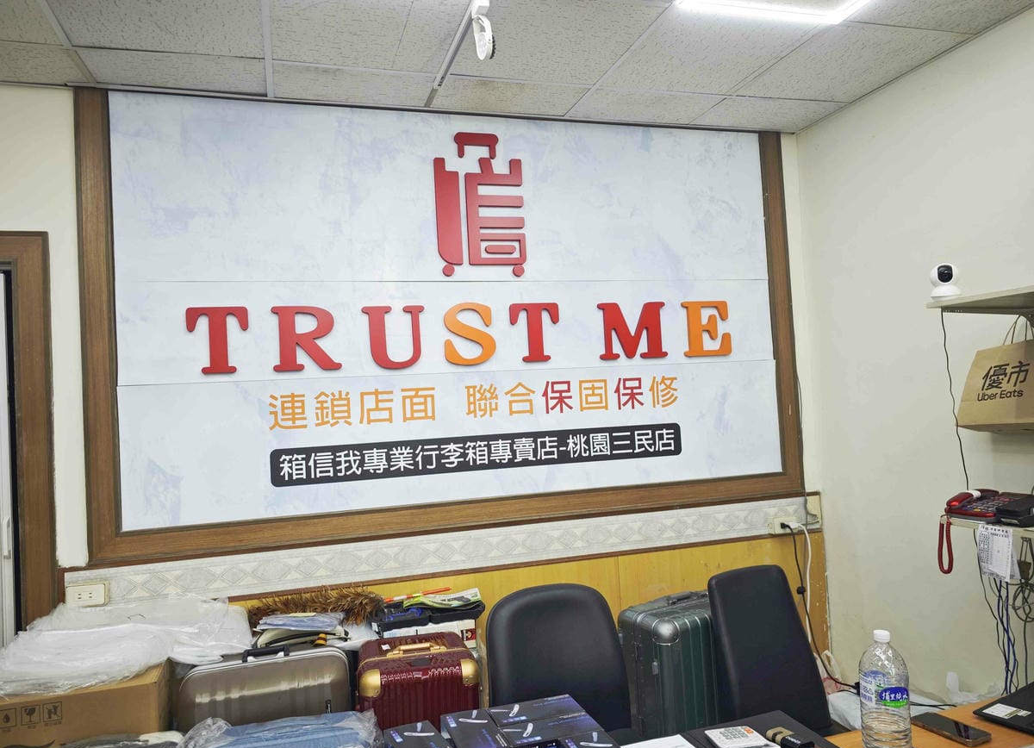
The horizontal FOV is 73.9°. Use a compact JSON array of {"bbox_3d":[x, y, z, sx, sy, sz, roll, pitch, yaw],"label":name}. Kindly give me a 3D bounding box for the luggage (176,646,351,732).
[{"bbox_3d":[-0.745,1.245,2.107,0.490,0.770,0.280,-2,-2,-16],"label":"luggage"}]

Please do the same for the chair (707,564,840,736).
[{"bbox_3d":[0.870,1.076,1.884,0.560,0.930,0.640,-2,-2,-34],"label":"chair"}]

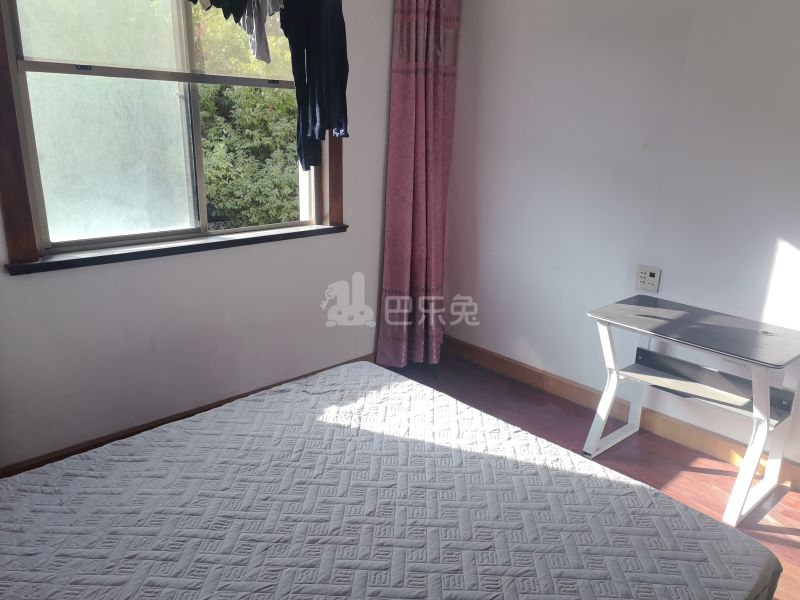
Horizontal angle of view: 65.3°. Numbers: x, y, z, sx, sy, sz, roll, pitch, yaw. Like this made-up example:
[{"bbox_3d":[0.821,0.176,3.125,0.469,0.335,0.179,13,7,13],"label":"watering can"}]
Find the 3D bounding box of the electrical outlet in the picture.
[{"bbox_3d":[1.264,-0.108,3.176,0.013,0.121,0.117,-14,23,-42],"label":"electrical outlet"}]

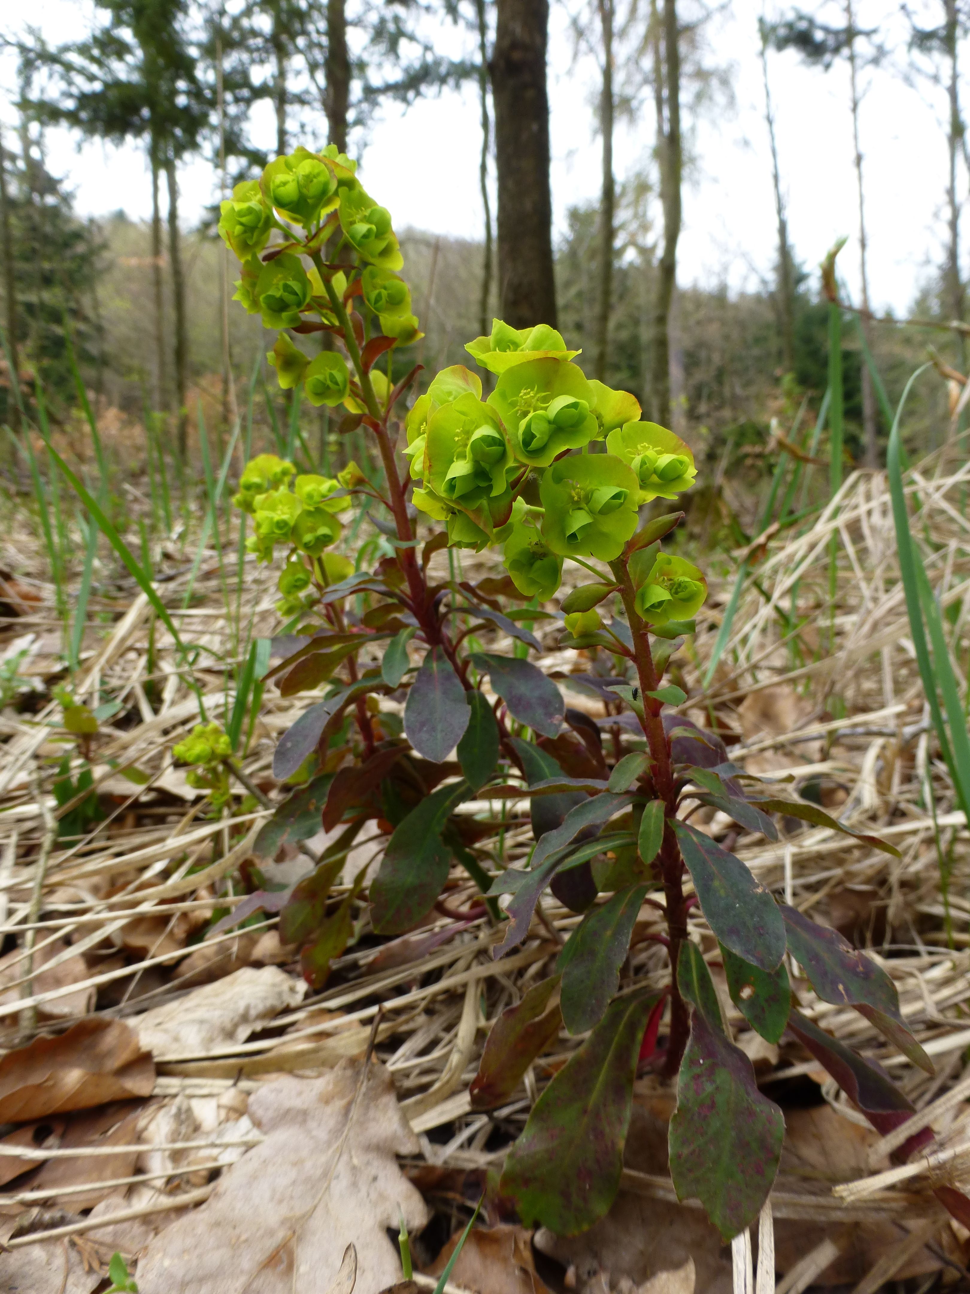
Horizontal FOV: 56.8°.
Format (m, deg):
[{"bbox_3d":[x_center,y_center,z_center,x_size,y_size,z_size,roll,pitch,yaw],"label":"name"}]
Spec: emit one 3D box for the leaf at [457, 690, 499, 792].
[{"bbox_3d":[-0.003,0.039,0.378,0.018,0.042,0.010,-3,-21,5],"label":"leaf"}]

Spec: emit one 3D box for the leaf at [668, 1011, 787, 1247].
[{"bbox_3d":[0.053,0.107,0.203,0.025,0.044,0.009,4,-30,-4],"label":"leaf"}]

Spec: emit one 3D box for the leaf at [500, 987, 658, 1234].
[{"bbox_3d":[0.026,0.106,0.210,0.028,0.053,0.009,24,-33,12],"label":"leaf"}]

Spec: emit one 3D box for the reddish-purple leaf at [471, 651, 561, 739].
[{"bbox_3d":[0.009,0.014,0.272,0.019,0.007,0.035,-22,51,-39],"label":"reddish-purple leaf"}]

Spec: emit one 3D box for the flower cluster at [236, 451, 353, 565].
[{"bbox_3d":[-0.098,-0.071,0.460,0.060,0.055,0.050,-1,3,6],"label":"flower cluster"}]

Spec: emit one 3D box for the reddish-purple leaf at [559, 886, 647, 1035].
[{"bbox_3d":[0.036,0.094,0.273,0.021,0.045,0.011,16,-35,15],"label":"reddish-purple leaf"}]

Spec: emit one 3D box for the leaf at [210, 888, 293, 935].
[{"bbox_3d":[-0.110,0.125,0.422,0.039,0.009,0.015,-18,27,-22],"label":"leaf"}]

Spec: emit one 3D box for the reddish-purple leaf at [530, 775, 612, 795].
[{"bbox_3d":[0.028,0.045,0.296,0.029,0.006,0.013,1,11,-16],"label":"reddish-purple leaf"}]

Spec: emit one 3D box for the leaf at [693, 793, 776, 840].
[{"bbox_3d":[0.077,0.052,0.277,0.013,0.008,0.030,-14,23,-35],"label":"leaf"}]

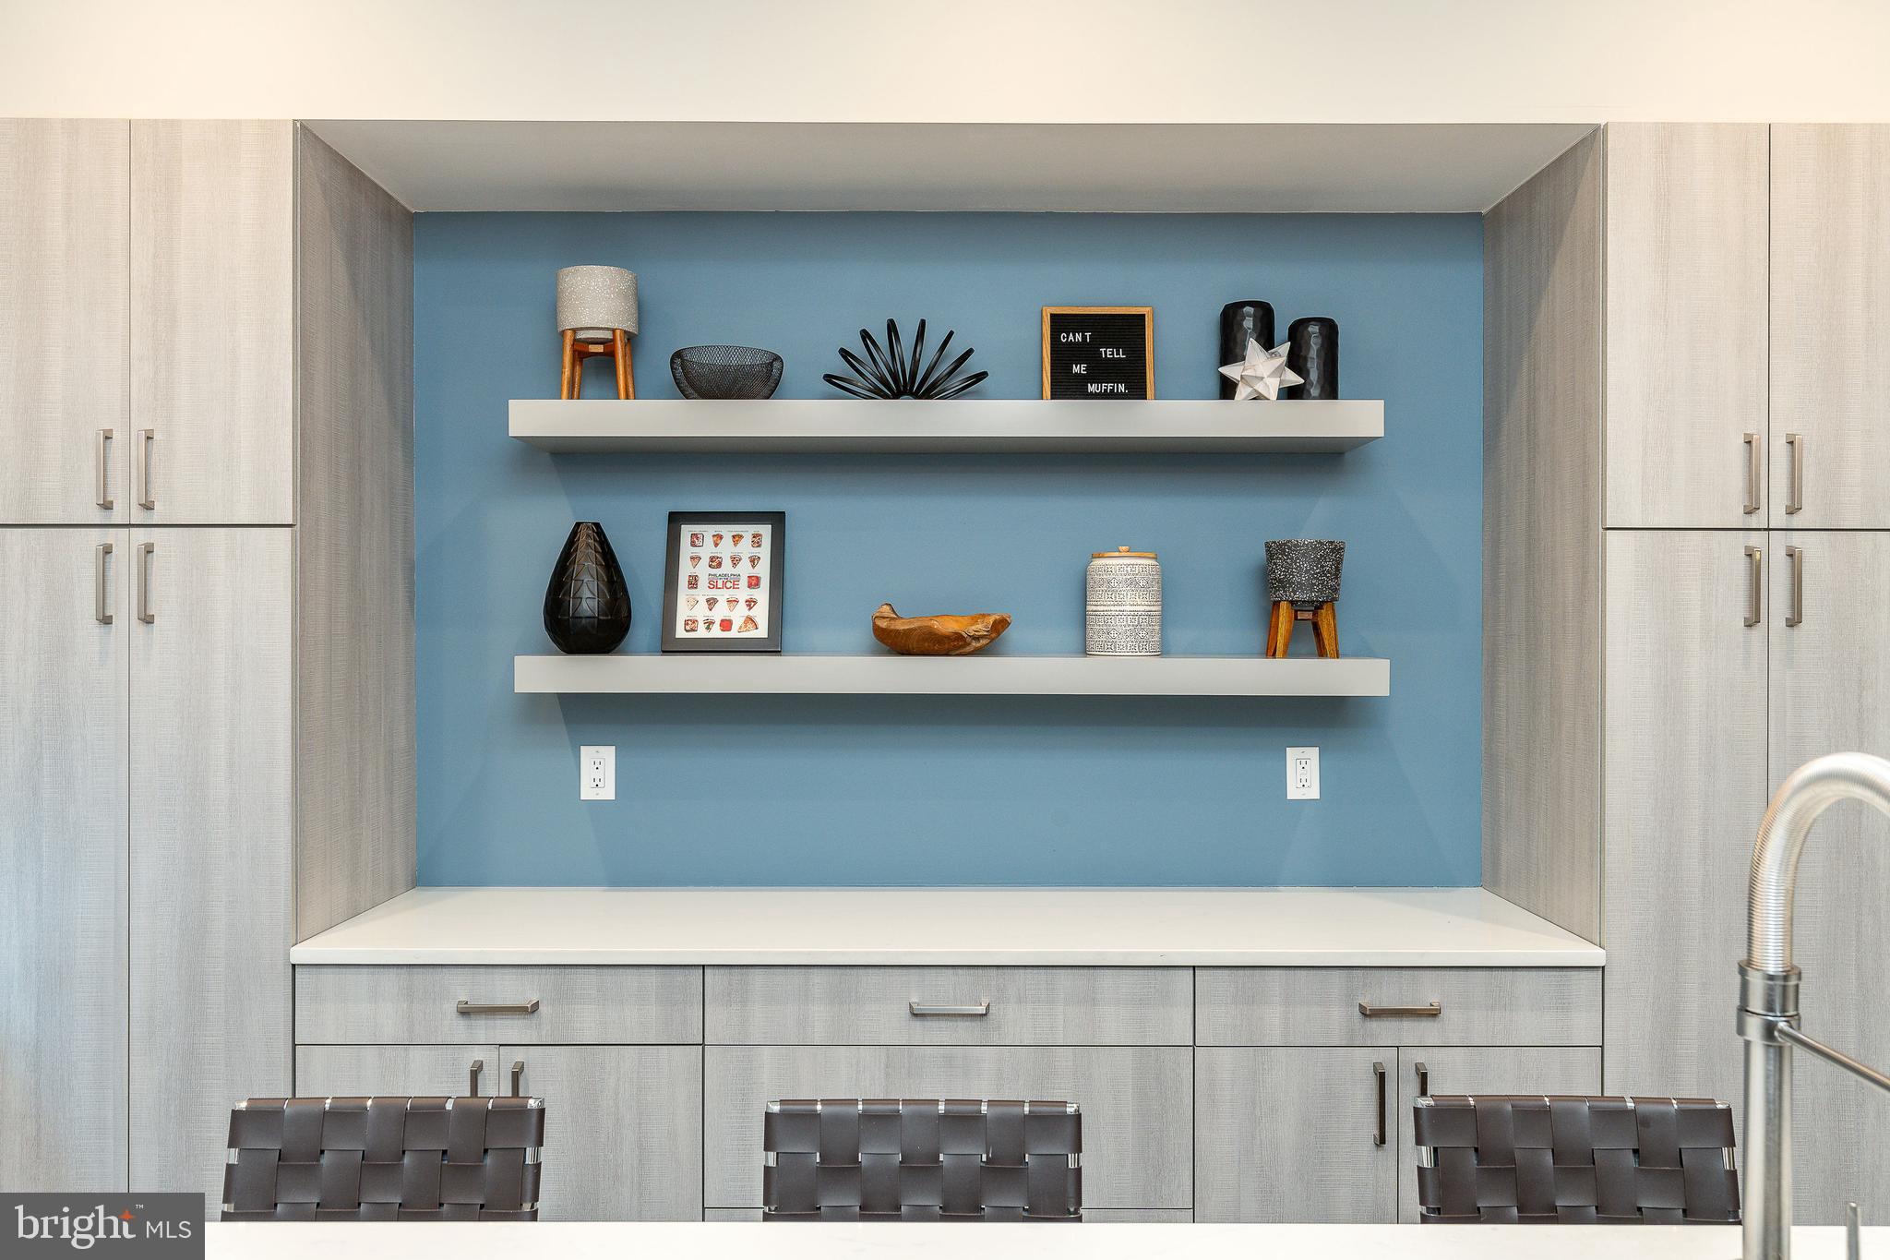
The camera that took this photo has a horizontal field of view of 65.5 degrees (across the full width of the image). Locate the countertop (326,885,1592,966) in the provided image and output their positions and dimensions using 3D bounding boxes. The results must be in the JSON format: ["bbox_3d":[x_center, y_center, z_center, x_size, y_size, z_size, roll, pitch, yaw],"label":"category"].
[{"bbox_3d":[0.008,0.606,3.049,2.440,0.030,0.637,0,0,0],"label":"countertop"}]

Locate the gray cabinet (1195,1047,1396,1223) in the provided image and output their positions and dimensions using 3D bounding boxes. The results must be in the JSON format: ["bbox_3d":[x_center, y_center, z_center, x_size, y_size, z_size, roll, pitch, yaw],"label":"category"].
[{"bbox_3d":[0.656,1.085,2.990,0.377,0.620,0.510,0,0,0],"label":"gray cabinet"}]

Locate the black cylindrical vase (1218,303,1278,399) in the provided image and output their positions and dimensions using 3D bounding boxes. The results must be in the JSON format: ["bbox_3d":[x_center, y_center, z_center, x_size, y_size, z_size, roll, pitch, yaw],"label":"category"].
[{"bbox_3d":[0.667,-0.599,3.240,0.120,0.238,0.120,0,0,0],"label":"black cylindrical vase"}]

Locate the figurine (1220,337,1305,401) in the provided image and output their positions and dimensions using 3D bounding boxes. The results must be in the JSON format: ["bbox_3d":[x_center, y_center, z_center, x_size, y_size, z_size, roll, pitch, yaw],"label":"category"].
[{"bbox_3d":[0.675,-0.548,3.136,0.185,0.144,0.166,0,0,0],"label":"figurine"}]

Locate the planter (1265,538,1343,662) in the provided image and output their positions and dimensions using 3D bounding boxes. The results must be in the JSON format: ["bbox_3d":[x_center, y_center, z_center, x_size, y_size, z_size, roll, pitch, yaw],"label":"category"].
[{"bbox_3d":[0.782,-0.066,3.189,0.175,0.250,0.175,0,0,0],"label":"planter"}]

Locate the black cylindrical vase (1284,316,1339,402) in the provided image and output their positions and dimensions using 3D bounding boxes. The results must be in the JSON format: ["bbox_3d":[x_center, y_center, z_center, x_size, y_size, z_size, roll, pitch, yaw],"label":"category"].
[{"bbox_3d":[0.812,-0.579,3.236,0.112,0.204,0.112,0,0,0],"label":"black cylindrical vase"}]

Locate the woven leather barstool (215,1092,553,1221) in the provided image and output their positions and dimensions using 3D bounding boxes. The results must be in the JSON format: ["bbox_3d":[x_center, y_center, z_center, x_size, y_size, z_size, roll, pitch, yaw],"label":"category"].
[{"bbox_3d":[-0.712,1.050,1.690,0.430,0.900,0.500,0,0,-2],"label":"woven leather barstool"}]

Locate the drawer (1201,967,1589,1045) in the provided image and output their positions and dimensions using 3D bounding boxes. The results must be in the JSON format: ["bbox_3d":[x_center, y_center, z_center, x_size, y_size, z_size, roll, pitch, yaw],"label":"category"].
[{"bbox_3d":[0.846,0.704,2.950,0.759,0.150,0.460,0,0,0],"label":"drawer"}]

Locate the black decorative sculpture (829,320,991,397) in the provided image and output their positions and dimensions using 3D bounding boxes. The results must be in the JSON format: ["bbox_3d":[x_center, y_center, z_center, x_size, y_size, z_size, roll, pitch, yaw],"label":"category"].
[{"bbox_3d":[-0.086,-0.578,3.215,0.360,0.203,0.200,0,0,0],"label":"black decorative sculpture"}]

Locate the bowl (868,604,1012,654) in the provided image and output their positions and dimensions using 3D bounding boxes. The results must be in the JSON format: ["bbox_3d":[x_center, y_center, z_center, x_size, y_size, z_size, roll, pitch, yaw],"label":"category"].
[{"bbox_3d":[-0.006,-0.001,3.200,0.304,0.114,0.200,0,0,0],"label":"bowl"}]

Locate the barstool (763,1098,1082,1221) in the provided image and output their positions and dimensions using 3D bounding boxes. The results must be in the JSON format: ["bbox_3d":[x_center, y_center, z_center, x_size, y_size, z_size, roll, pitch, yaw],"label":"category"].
[{"bbox_3d":[-0.029,1.066,1.700,0.420,0.900,0.480,0,0,0],"label":"barstool"}]

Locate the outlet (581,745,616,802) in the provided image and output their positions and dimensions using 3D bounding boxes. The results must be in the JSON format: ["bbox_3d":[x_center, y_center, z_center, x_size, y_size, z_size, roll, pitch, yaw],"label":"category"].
[{"bbox_3d":[-0.793,0.327,3.356,0.080,0.124,0.008,0,0,0],"label":"outlet"}]

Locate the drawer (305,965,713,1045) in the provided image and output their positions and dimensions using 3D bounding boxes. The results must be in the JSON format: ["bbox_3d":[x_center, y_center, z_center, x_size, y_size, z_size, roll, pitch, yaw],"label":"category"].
[{"bbox_3d":[-0.829,0.697,2.962,0.758,0.149,0.500,0,0,0],"label":"drawer"}]

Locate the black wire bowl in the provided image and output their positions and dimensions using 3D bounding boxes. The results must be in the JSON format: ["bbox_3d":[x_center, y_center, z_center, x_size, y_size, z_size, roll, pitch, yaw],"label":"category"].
[{"bbox_3d":[-0.472,-0.536,3.200,0.247,0.119,0.247,0,0,0],"label":"black wire bowl"}]

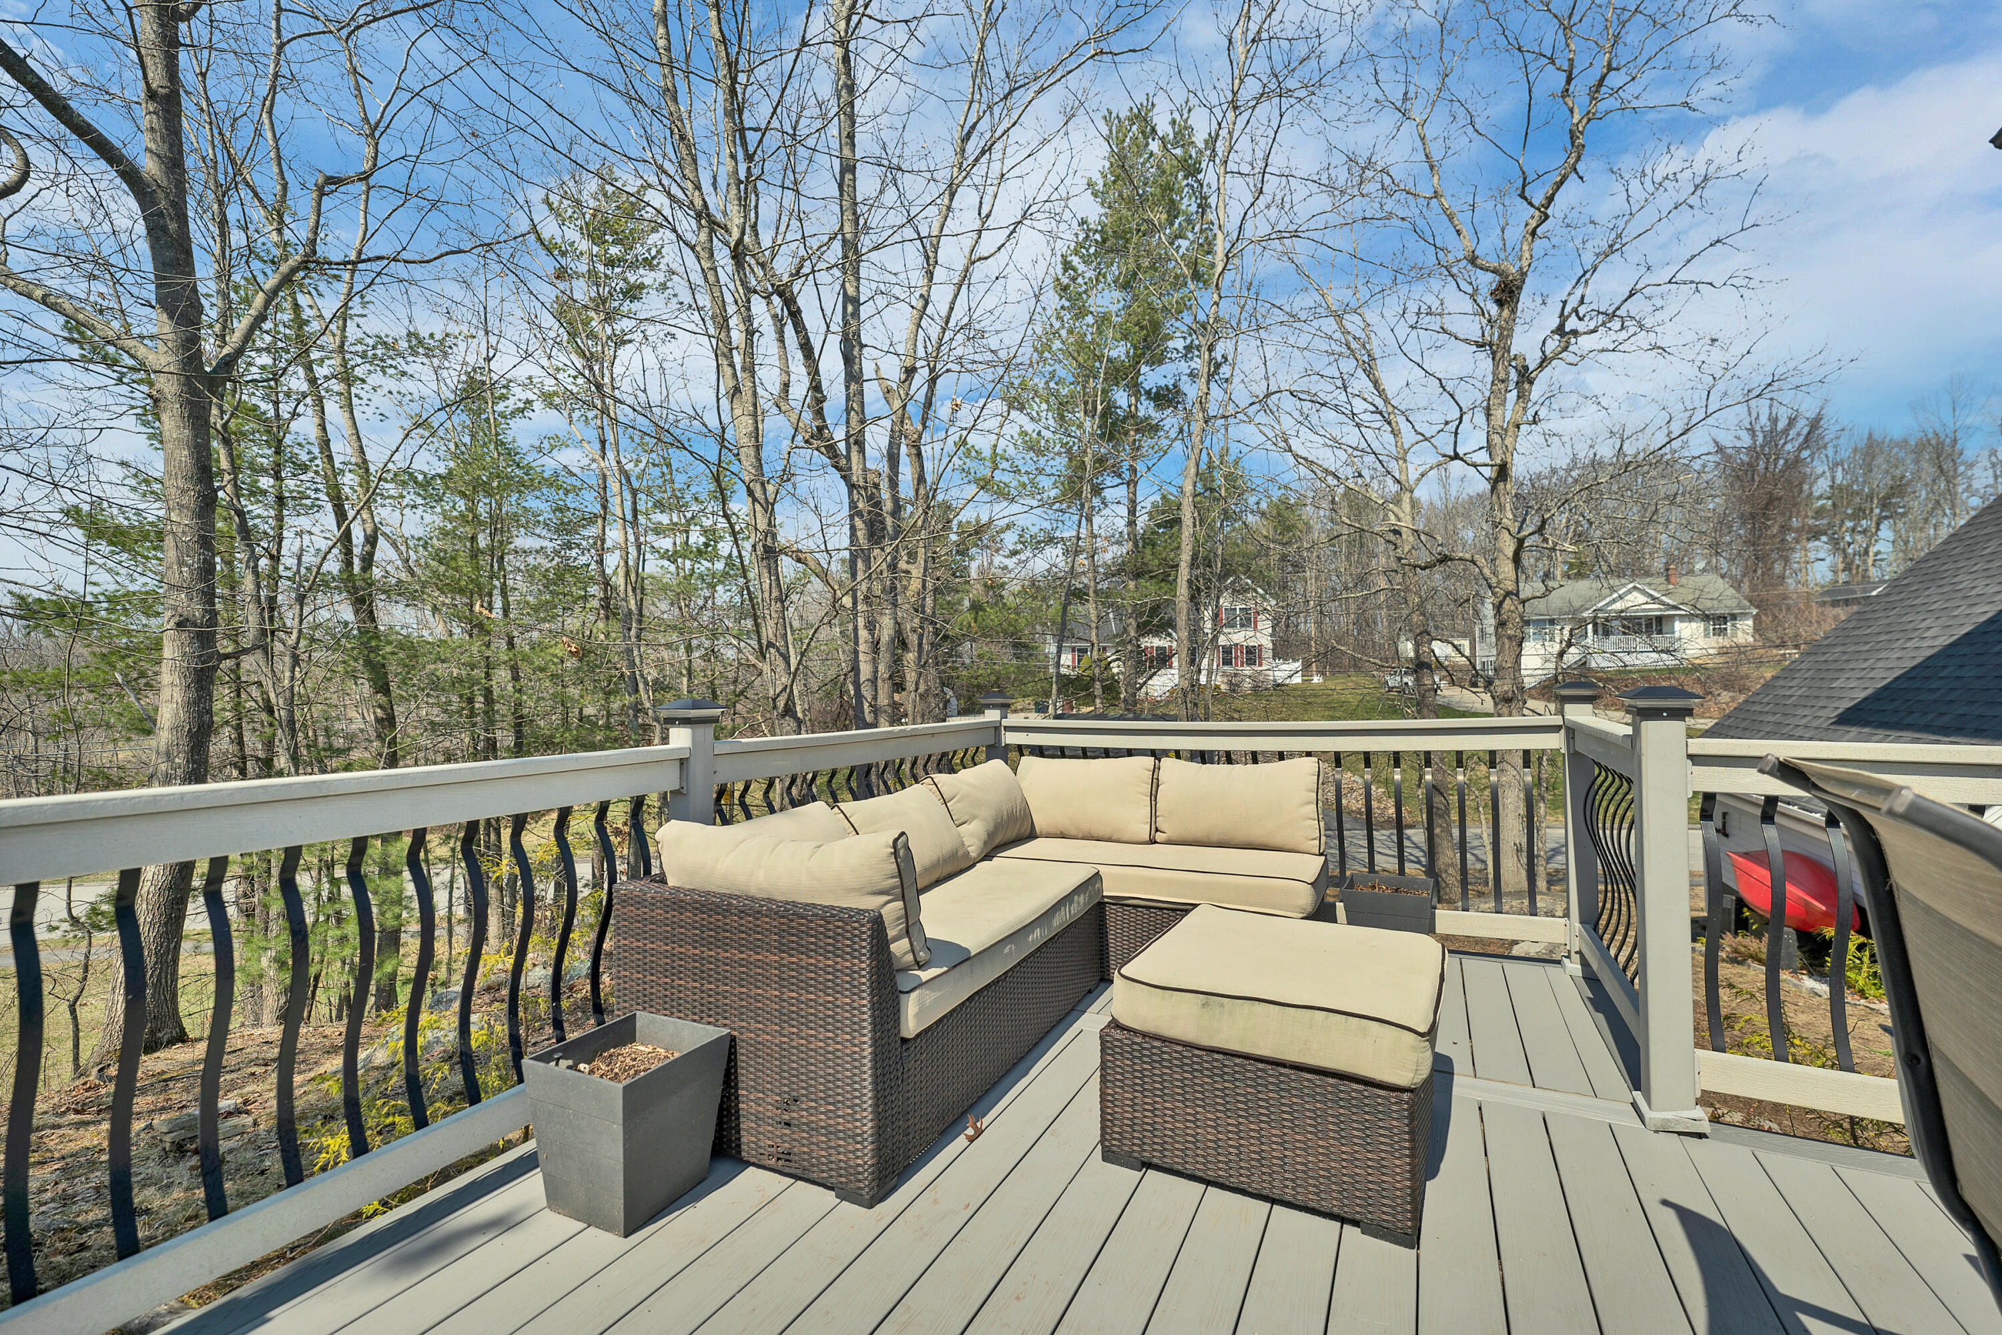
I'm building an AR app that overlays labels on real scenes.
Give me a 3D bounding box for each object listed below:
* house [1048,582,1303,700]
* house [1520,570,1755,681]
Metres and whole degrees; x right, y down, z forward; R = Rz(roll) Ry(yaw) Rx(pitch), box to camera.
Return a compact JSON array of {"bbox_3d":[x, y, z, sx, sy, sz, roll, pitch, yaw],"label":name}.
[{"bbox_3d":[11.731,-2.104,60.339,16.400,8.800,10.000,-1,-1,5],"label":"house"},{"bbox_3d":[44.275,-2.772,57.040,14.000,7.800,10.400,-1,-2,19],"label":"house"}]

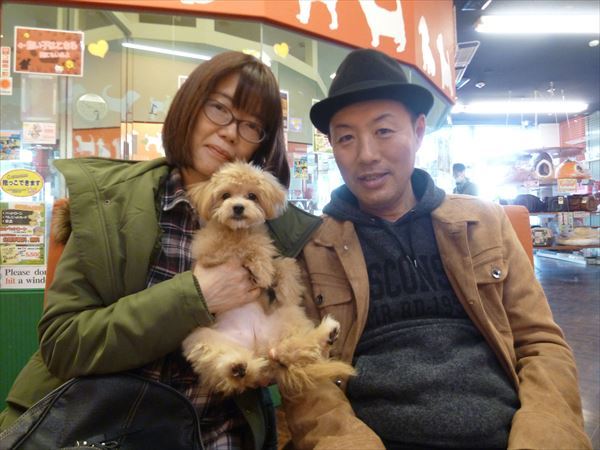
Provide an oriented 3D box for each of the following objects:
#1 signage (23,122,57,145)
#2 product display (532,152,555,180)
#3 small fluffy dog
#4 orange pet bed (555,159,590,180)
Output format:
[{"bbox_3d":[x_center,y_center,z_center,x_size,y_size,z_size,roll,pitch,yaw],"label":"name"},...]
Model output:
[{"bbox_3d":[-1.165,-0.409,1.860,0.150,0.093,0.006,0,-1,-5],"label":"signage"},{"bbox_3d":[3.395,-0.816,5.800,0.280,0.380,0.310,0,-1,27],"label":"product display"},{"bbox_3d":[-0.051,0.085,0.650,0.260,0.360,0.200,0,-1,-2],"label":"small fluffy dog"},{"bbox_3d":[3.813,-0.788,5.800,0.420,0.280,0.420,0,-1,-6],"label":"orange pet bed"}]

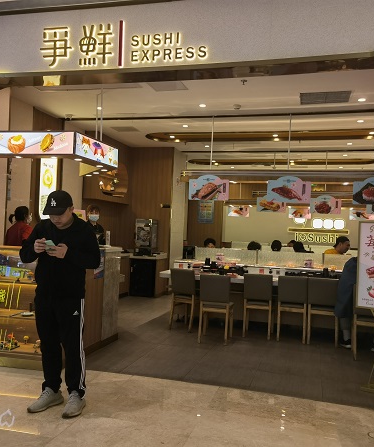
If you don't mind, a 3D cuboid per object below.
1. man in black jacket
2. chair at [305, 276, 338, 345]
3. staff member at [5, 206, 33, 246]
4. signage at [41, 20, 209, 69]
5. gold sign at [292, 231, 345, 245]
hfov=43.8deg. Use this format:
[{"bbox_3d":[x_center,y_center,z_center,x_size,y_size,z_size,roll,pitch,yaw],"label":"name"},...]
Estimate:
[{"bbox_3d":[-0.989,0.590,3.641,0.560,1.690,0.430,2,-1,28],"label":"man in black jacket"},{"bbox_3d":[1.838,1.158,6.250,0.430,0.870,0.500,2,-1,17],"label":"chair"},{"bbox_3d":[-2.092,0.605,5.784,0.340,1.630,0.480,3,-1,-44],"label":"staff member"},{"bbox_3d":[-0.622,-1.677,4.347,1.720,0.460,0.050,2,-1,16],"label":"signage"},{"bbox_3d":[3.686,0.381,13.038,1.450,0.400,0.080,2,-1,17],"label":"gold sign"}]

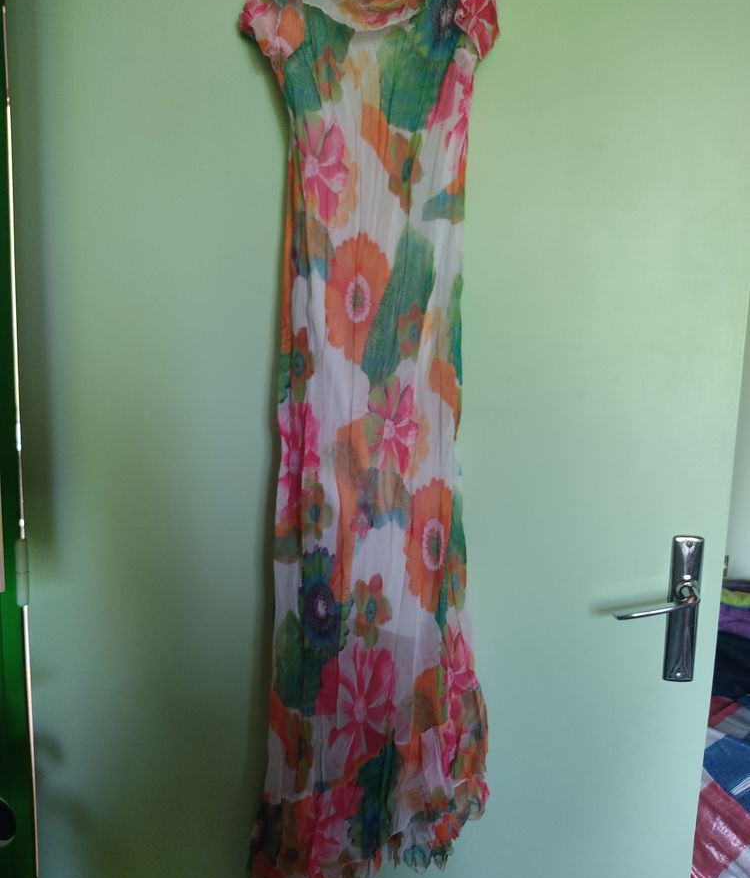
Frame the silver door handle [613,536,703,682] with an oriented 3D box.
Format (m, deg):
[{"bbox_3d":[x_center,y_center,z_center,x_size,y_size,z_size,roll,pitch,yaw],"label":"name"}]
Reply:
[{"bbox_3d":[0.342,0.214,0.913,0.117,0.188,0.054,2,8,1],"label":"silver door handle"}]

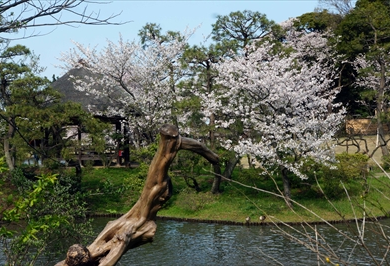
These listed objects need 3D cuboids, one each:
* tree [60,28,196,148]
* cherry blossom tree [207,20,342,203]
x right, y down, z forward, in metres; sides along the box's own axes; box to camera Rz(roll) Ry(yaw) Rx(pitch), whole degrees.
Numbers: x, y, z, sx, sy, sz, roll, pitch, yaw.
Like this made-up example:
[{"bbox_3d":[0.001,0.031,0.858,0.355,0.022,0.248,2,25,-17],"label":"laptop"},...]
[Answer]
[{"bbox_3d":[-3.633,-2.012,47.000,6.900,6.900,6.200,0,0,0],"label":"tree"},{"bbox_3d":[3.943,-0.992,43.500,6.680,9.090,6.200,0,0,0],"label":"cherry blossom tree"}]

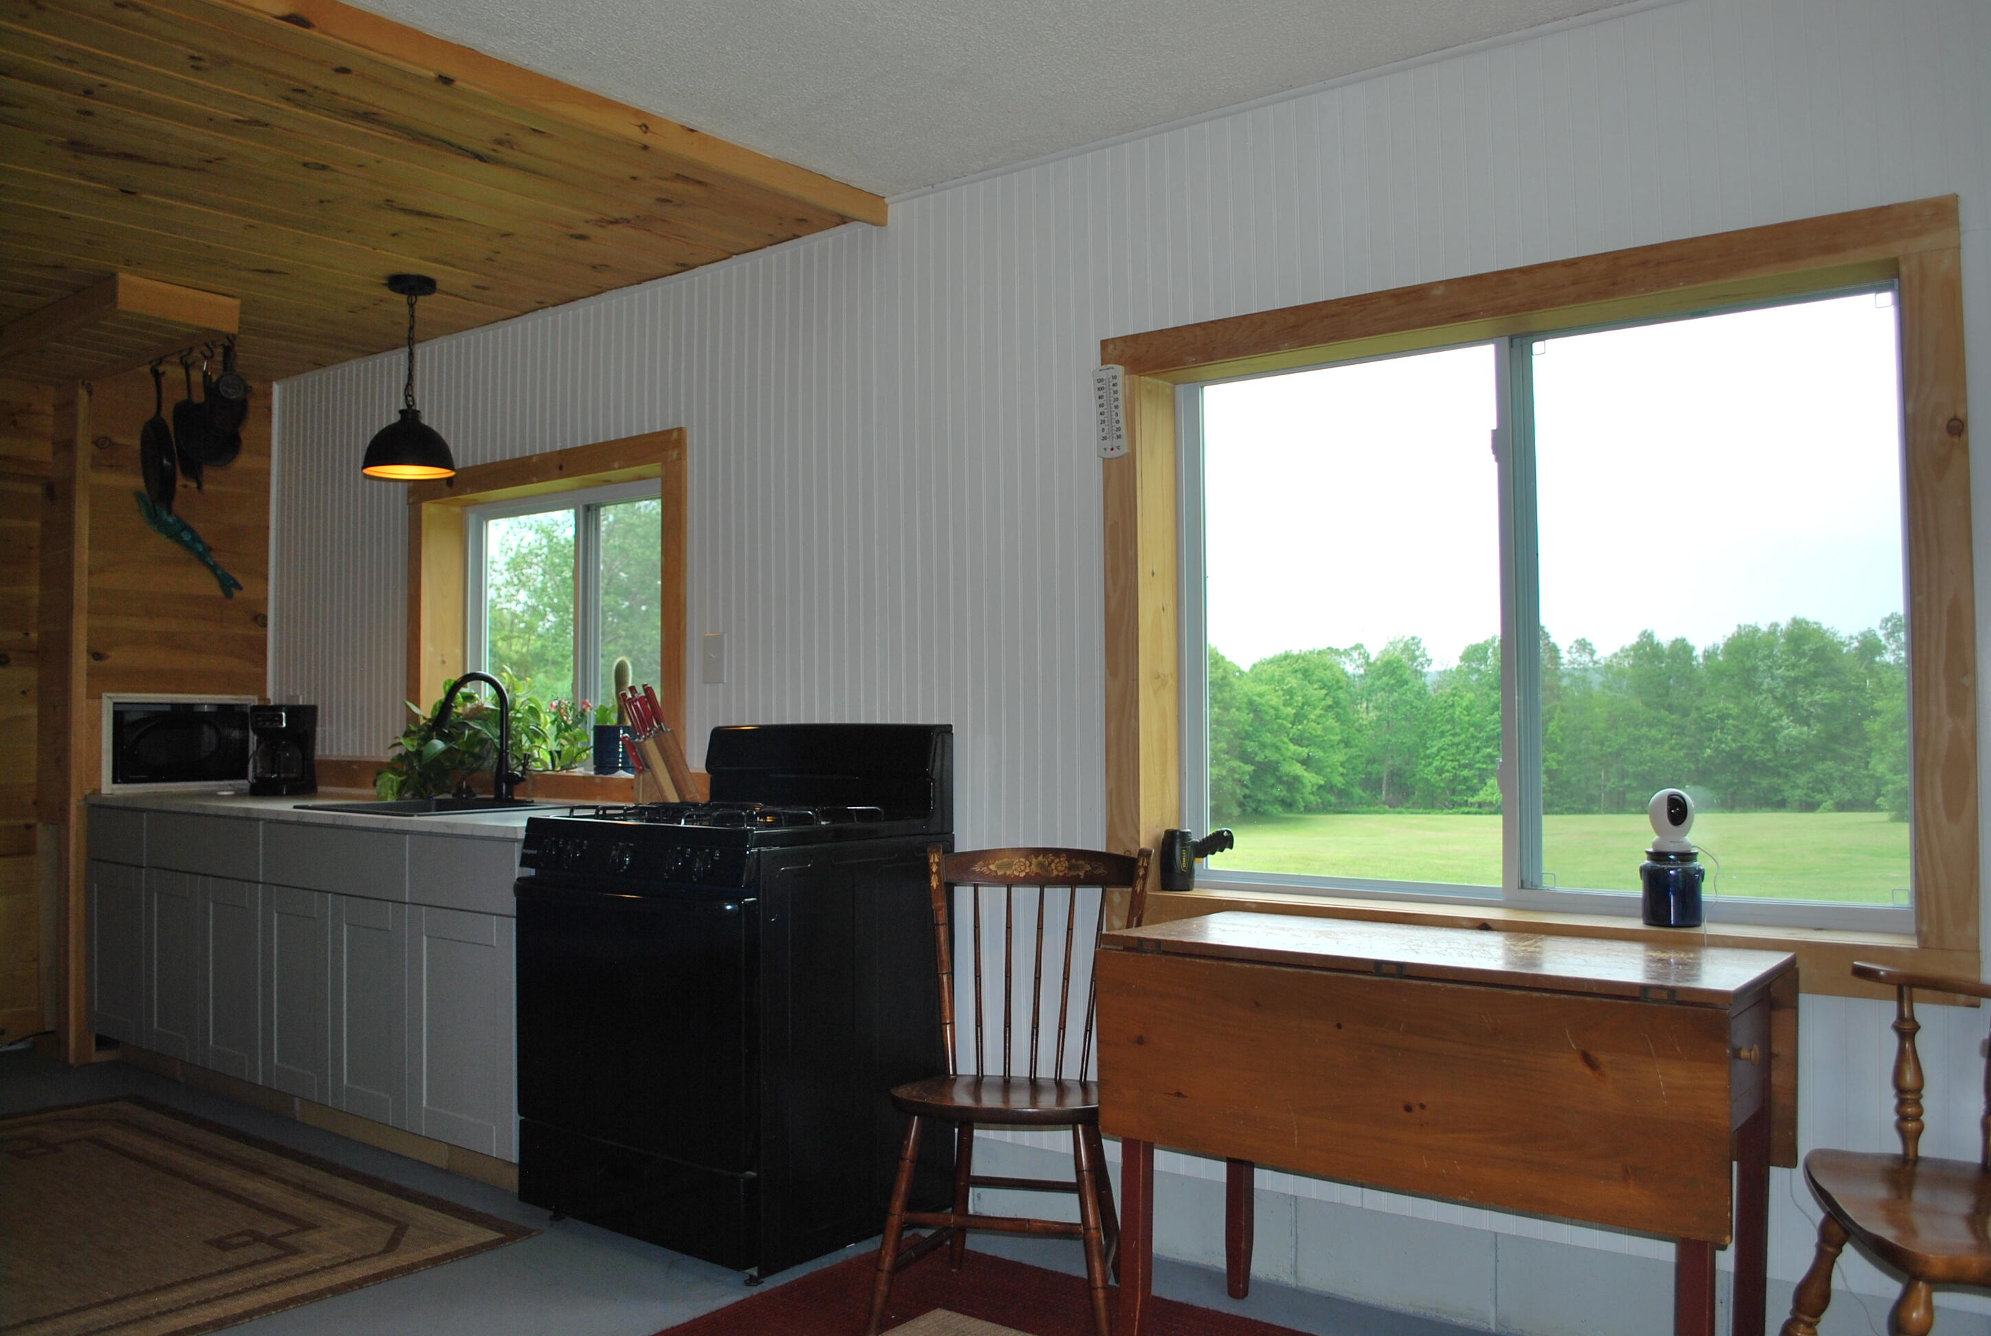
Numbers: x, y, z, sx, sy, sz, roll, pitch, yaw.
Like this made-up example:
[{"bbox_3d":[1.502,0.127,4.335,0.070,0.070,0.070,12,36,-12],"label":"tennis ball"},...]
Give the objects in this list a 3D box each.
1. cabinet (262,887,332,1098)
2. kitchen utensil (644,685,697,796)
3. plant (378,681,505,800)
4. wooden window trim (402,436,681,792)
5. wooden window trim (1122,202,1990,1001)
[{"bbox_3d":[-1.784,0.912,4.420,0.380,0.576,0.580,-2,-2,38],"label":"cabinet"},{"bbox_3d":[-0.869,0.211,3.933,0.180,0.330,0.110,1,-2,-40],"label":"kitchen utensil"},{"bbox_3d":[-1.715,0.220,4.601,0.360,0.370,0.270,-2,-2,36],"label":"plant"},{"bbox_3d":[-1.355,-0.131,4.558,1.357,1.028,0.170,-2,-2,36],"label":"wooden window trim"},{"bbox_3d":[0.937,-0.093,2.868,1.619,1.289,0.160,-2,-2,36],"label":"wooden window trim"}]

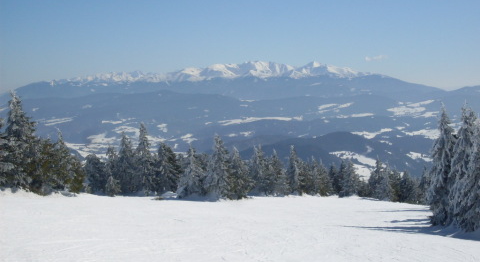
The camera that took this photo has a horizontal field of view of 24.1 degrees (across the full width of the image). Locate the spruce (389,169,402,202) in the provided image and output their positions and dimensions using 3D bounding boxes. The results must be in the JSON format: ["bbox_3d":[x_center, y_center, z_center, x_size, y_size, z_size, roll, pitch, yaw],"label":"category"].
[{"bbox_3d":[11.629,4.076,84.000,1.200,2.390,1.200,0,3,0],"label":"spruce"}]

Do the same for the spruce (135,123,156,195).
[{"bbox_3d":[-7.236,2.182,86.000,1.840,5.510,1.840,0,3,0],"label":"spruce"}]

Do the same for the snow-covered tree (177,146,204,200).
[{"bbox_3d":[-3.403,2.812,78.000,2.010,3.610,2.010,0,3,0],"label":"snow-covered tree"}]

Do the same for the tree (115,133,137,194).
[{"bbox_3d":[-8.892,2.546,88.000,1.720,4.860,1.720,0,3,0],"label":"tree"}]

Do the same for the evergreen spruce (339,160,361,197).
[{"bbox_3d":[8.287,3.595,85.000,1.660,2.880,1.660,0,3,0],"label":"evergreen spruce"}]

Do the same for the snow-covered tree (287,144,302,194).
[{"bbox_3d":[4.124,2.989,85.000,1.360,3.780,1.360,0,3,0],"label":"snow-covered tree"}]

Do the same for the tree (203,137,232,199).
[{"bbox_3d":[-1.493,2.535,78.000,1.940,4.440,1.940,0,3,0],"label":"tree"}]

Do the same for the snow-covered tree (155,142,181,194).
[{"bbox_3d":[-5.513,2.833,86.000,2.070,4.060,2.070,0,3,0],"label":"snow-covered tree"}]

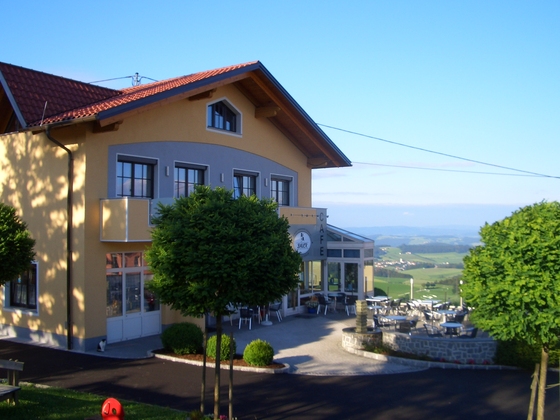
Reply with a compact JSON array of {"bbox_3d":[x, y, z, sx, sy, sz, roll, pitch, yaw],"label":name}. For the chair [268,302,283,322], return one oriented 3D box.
[{"bbox_3d":[-0.180,4.068,22.800,0.580,0.840,0.570,0,-2,12],"label":"chair"}]

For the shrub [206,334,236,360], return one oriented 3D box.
[{"bbox_3d":[-1.672,3.911,16.220,0.860,0.684,0.834,0,-2,0],"label":"shrub"}]

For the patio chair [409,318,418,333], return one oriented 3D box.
[{"bbox_3d":[4.214,3.890,18.073,0.580,0.840,0.560,-1,-2,23],"label":"patio chair"}]

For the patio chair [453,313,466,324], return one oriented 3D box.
[{"bbox_3d":[6.122,3.925,19.203,0.560,0.840,0.580,2,-2,-43],"label":"patio chair"}]

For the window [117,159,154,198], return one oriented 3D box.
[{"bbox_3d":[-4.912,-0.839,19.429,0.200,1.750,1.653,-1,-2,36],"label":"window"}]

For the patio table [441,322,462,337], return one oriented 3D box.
[{"bbox_3d":[5.371,3.975,17.700,0.710,0.730,0.710,0,-2,0],"label":"patio table"}]

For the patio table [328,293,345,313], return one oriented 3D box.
[{"bbox_3d":[2.512,4.204,25.400,0.700,0.730,0.700,0,-2,0],"label":"patio table"}]

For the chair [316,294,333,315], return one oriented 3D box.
[{"bbox_3d":[1.950,4.127,24.700,0.570,0.840,0.580,-1,-2,37],"label":"chair"}]

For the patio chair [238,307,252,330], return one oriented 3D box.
[{"bbox_3d":[-1.280,4.029,21.220,0.570,0.840,0.580,0,-2,7],"label":"patio chair"}]

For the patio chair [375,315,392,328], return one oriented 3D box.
[{"bbox_3d":[3.536,3.964,19.250,0.580,0.840,0.570,0,-2,12],"label":"patio chair"}]

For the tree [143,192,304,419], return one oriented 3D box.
[{"bbox_3d":[-1.092,1.793,10.750,2.980,4.400,2.980,0,-2,0],"label":"tree"}]

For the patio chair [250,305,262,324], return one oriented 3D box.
[{"bbox_3d":[-0.920,4.052,22.300,0.570,0.840,0.580,-1,-2,34],"label":"patio chair"}]

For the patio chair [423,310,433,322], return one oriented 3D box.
[{"bbox_3d":[5.376,3.951,20.025,0.580,0.840,0.560,-1,-2,27],"label":"patio chair"}]

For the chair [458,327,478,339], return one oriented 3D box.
[{"bbox_3d":[5.622,3.852,16.841,0.580,0.840,0.560,0,-2,13],"label":"chair"}]

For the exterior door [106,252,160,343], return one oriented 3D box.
[{"bbox_3d":[-4.919,2.916,19.265,0.120,2.900,2.330,-1,-2,35],"label":"exterior door"}]

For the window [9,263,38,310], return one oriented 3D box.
[{"bbox_3d":[-8.960,2.700,19.765,1.895,1.525,0.200,-1,-2,36],"label":"window"}]

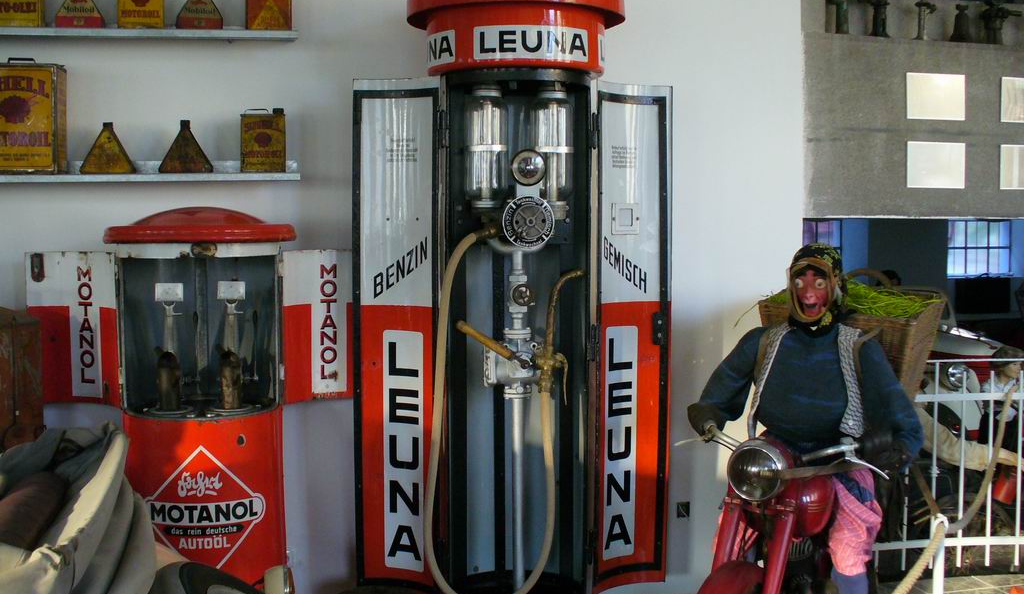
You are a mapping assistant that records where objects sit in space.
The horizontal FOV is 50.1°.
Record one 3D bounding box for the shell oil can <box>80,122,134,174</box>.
[{"bbox_3d":[-1.289,-0.475,3.492,0.150,0.162,0.085,-1,5,-15],"label":"shell oil can"}]

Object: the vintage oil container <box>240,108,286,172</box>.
[{"bbox_3d":[-0.816,-0.516,3.599,0.140,0.205,0.085,-1,5,-10],"label":"vintage oil container"}]

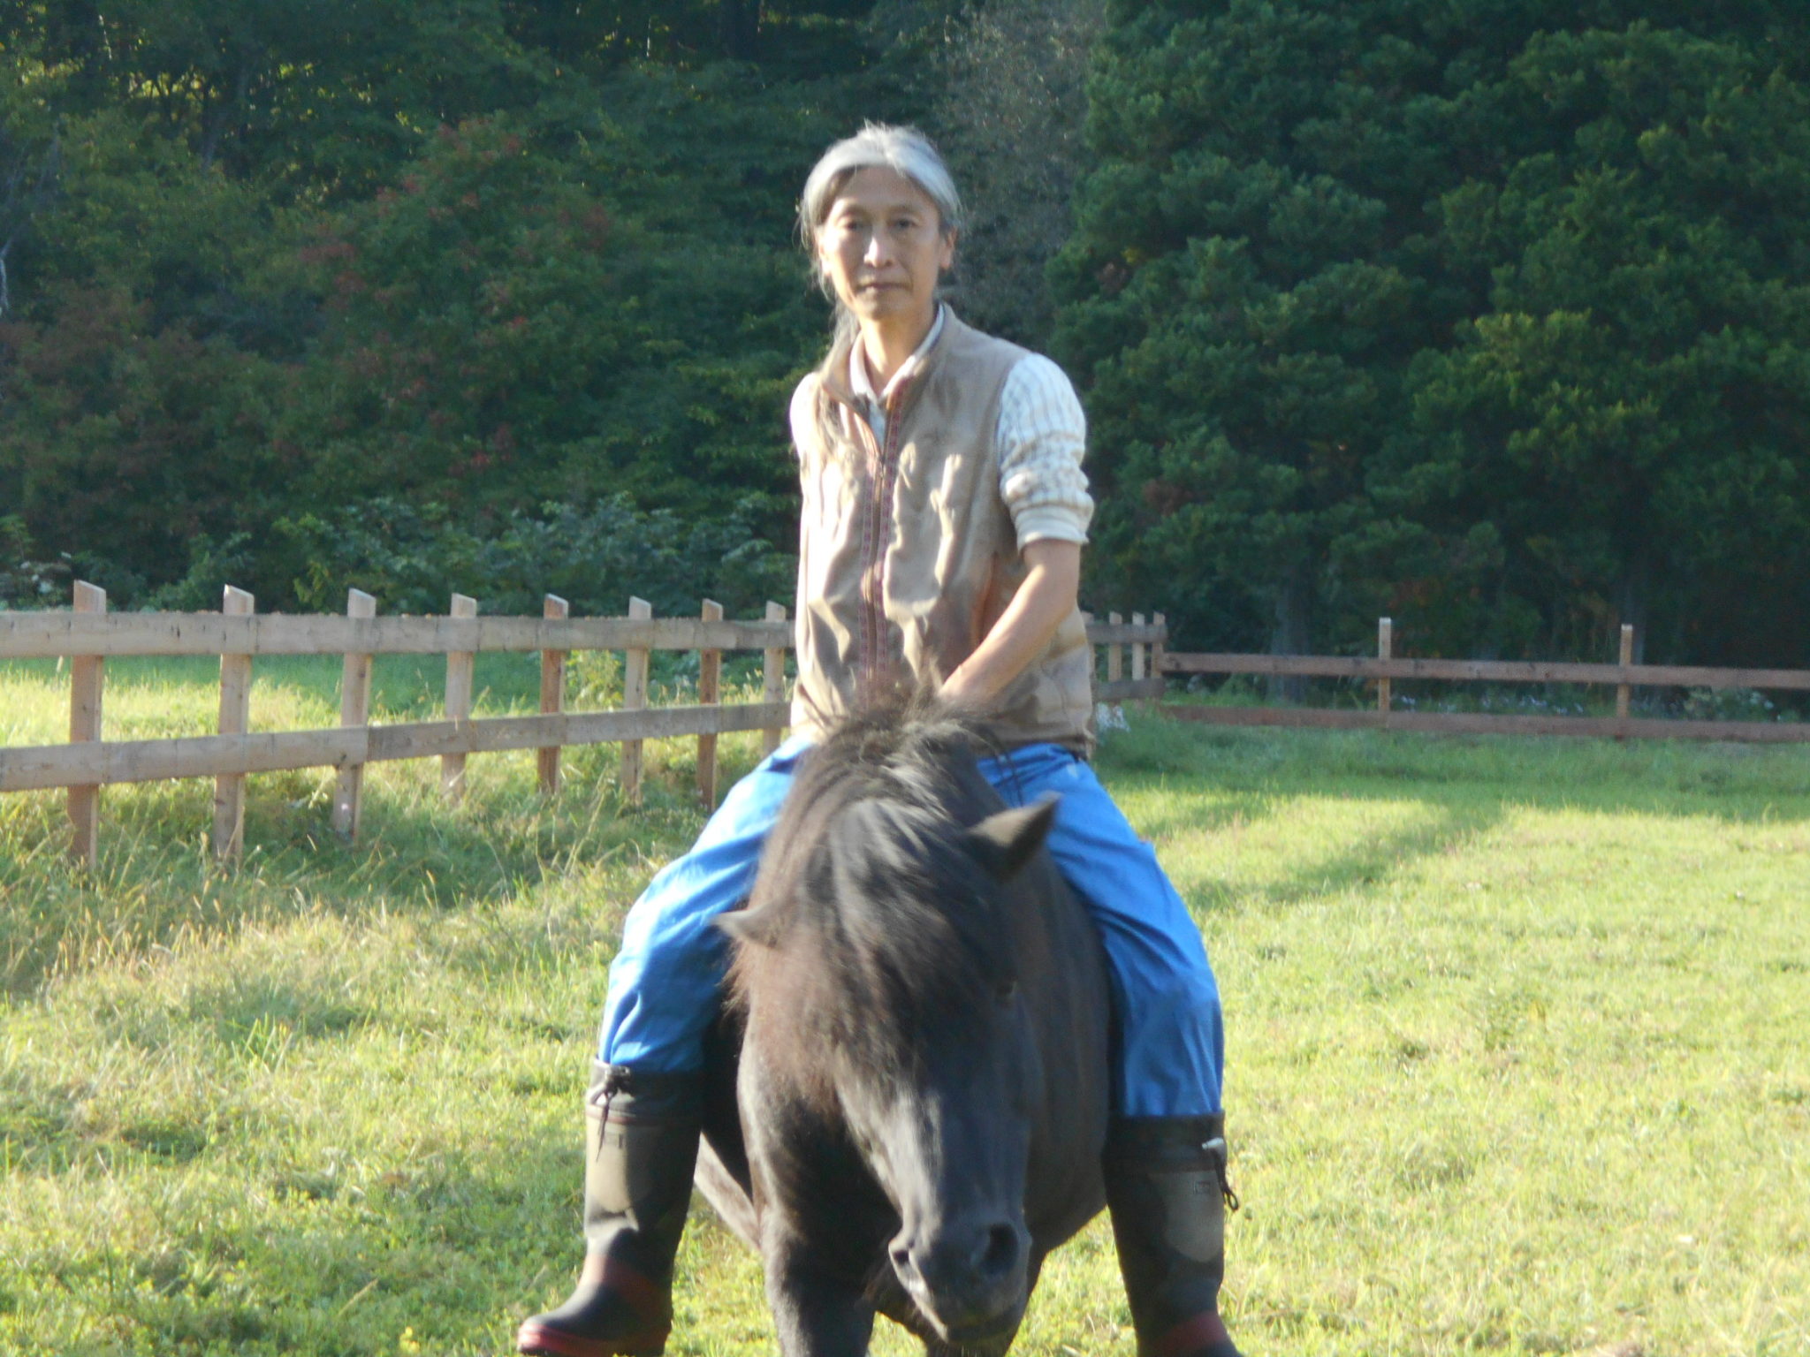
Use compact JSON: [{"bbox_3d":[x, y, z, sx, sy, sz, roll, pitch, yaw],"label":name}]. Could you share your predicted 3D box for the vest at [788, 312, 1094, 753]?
[{"bbox_3d":[0.048,-0.186,8.670,0.410,0.580,0.280,0,0,27],"label":"vest"}]

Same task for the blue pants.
[{"bbox_3d":[0.035,0.300,8.580,0.790,0.510,0.500,0,0,15],"label":"blue pants"}]

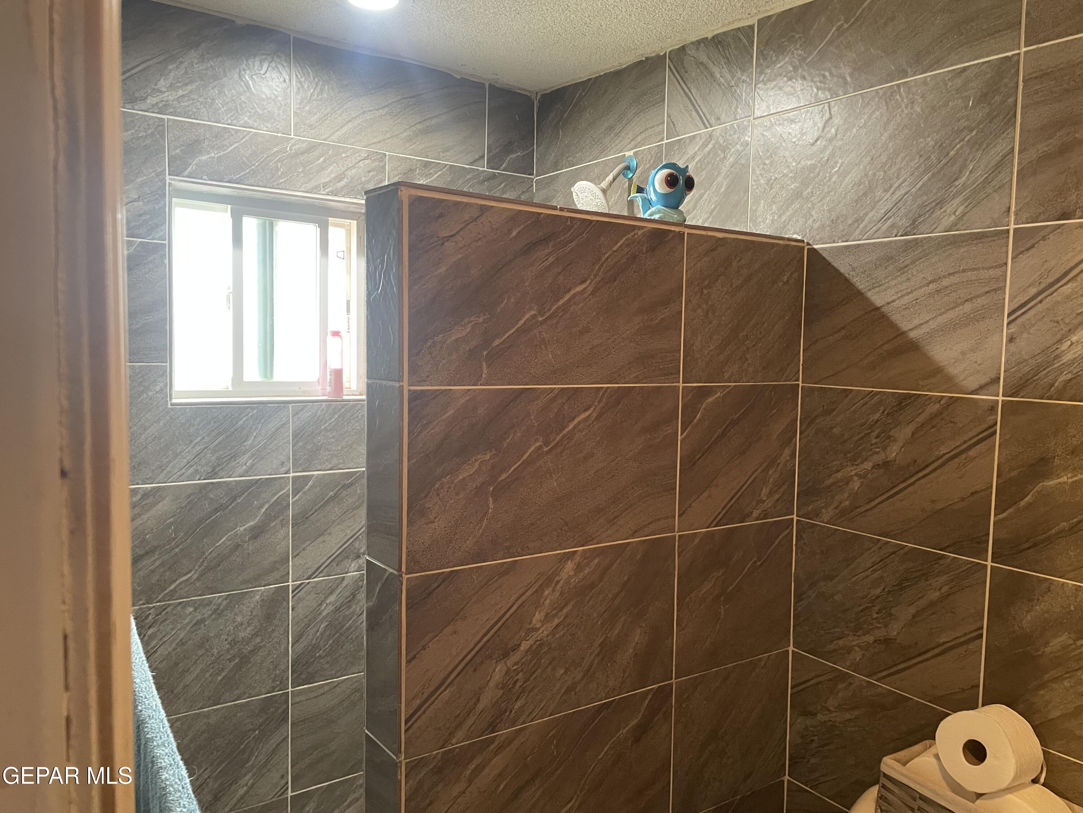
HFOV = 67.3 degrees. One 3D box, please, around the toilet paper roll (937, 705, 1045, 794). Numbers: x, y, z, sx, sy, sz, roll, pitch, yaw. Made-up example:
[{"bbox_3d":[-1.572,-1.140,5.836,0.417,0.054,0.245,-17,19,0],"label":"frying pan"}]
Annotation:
[{"bbox_3d":[0.764,0.583,1.388,0.100,0.128,0.128,9,-1,-36],"label":"toilet paper roll"}]

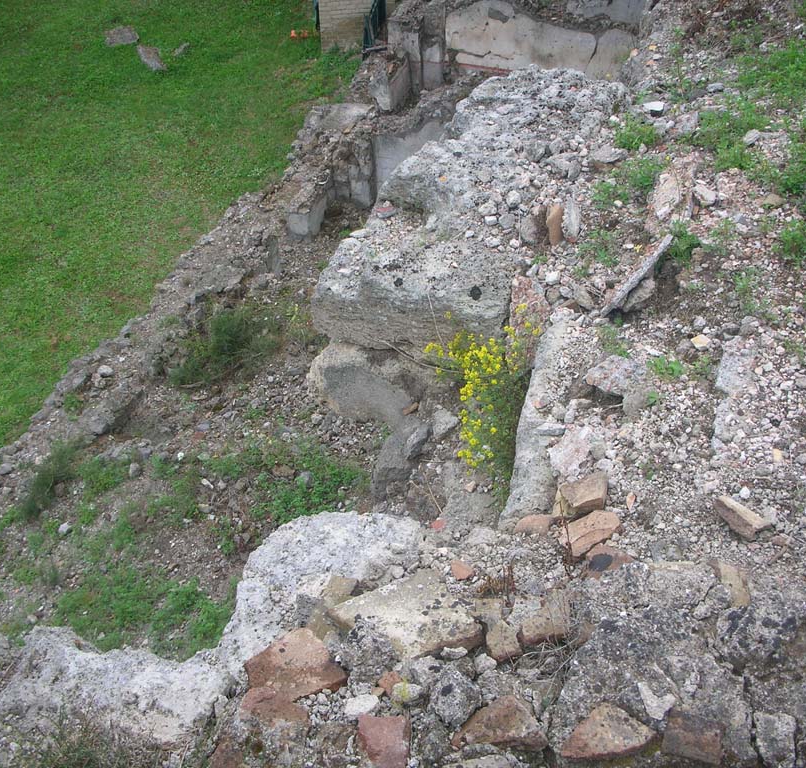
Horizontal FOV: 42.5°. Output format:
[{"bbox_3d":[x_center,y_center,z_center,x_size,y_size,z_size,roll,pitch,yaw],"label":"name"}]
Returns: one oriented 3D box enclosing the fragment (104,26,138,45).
[{"bbox_3d":[-4.269,-5.266,15.642,0.460,0.110,0.420,-12,39,-14],"label":"fragment"}]

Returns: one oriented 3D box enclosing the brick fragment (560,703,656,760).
[{"bbox_3d":[0.448,0.763,2.280,0.200,0.050,0.110,-10,37,-12],"label":"brick fragment"}]

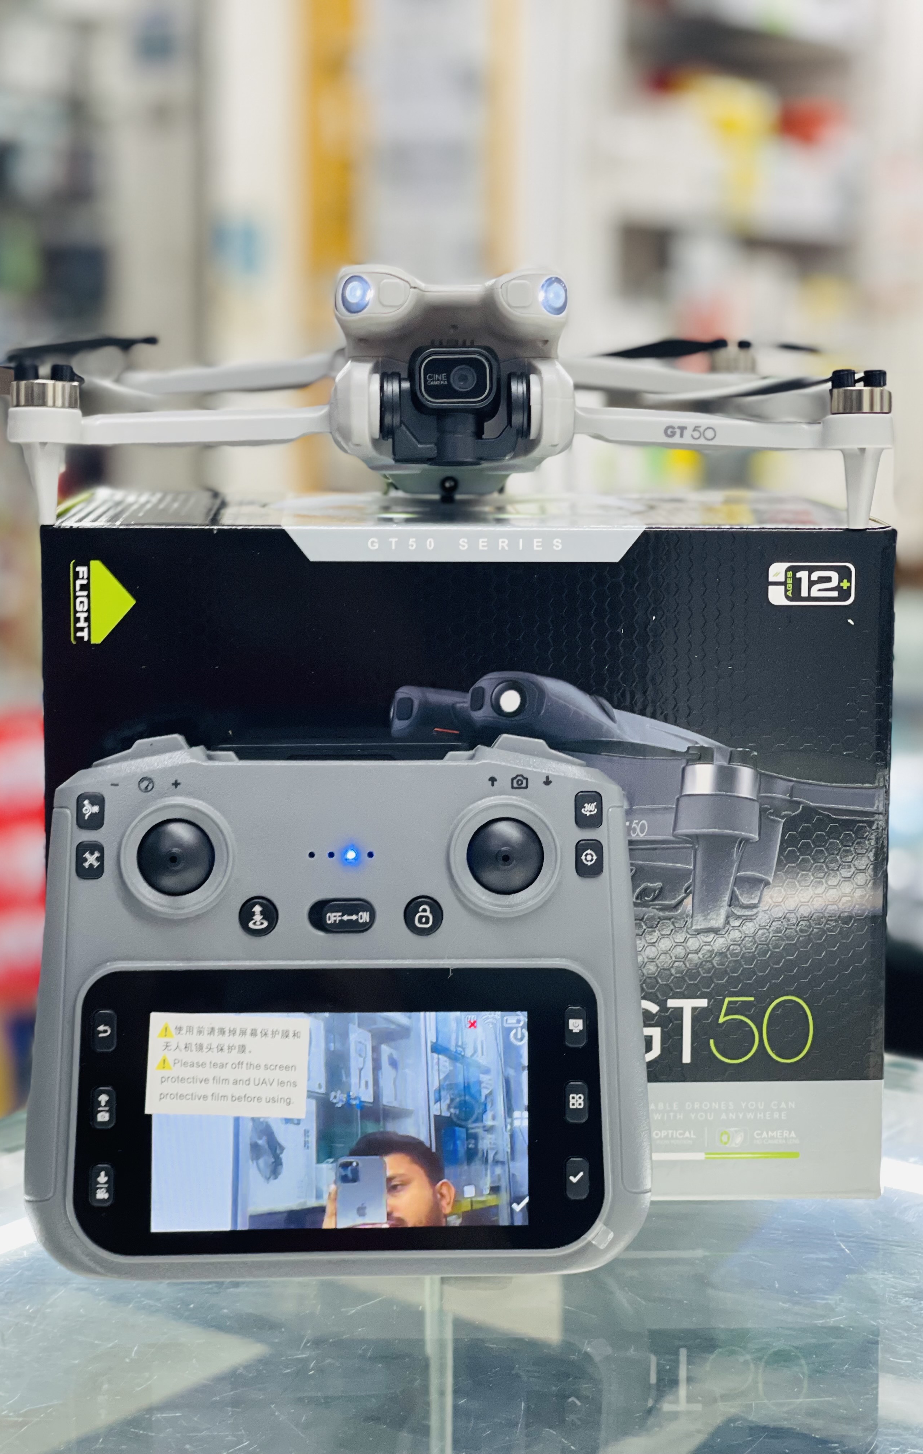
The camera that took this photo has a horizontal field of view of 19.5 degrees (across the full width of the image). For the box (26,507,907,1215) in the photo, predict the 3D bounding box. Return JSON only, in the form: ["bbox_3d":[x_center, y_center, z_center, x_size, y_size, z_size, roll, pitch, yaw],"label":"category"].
[{"bbox_3d":[-0.001,0.032,0.831,0.240,0.196,0.130,0,8,-3],"label":"box"}]

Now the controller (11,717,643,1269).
[{"bbox_3d":[-0.034,0.075,0.735,0.166,0.145,0.050,0,0,-5],"label":"controller"}]

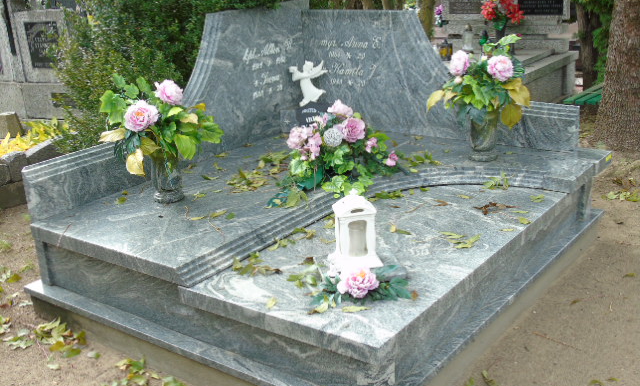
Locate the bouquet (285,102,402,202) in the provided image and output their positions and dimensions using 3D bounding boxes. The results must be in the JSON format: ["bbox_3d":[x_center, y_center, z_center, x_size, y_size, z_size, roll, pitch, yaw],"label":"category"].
[{"bbox_3d":[0.087,-0.241,3.536,0.540,0.370,0.390,-5,18,-7],"label":"bouquet"}]

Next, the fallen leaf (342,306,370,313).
[{"bbox_3d":[0.118,0.375,2.383,0.092,0.018,0.036,-4,18,-5],"label":"fallen leaf"}]

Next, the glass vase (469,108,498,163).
[{"bbox_3d":[0.846,-0.304,3.811,0.150,0.255,0.150,-5,18,-7],"label":"glass vase"}]

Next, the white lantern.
[{"bbox_3d":[0.133,0.125,2.727,0.168,0.283,0.155,-7,18,-12],"label":"white lantern"}]

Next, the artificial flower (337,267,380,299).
[{"bbox_3d":[0.128,0.301,2.462,0.140,0.088,0.125,-7,18,-12],"label":"artificial flower"}]

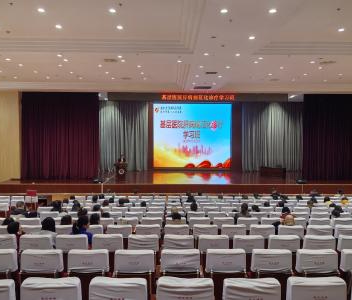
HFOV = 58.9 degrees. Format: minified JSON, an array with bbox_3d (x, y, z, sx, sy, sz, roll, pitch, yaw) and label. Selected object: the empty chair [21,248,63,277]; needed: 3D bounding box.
[{"bbox_3d":[-1.595,1.643,3.938,0.490,0.950,0.600,0,1,-1],"label":"empty chair"}]

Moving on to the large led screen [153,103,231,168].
[{"bbox_3d":[1.402,-1.165,25.970,6.500,5.270,0.150,0,3,-1],"label":"large led screen"}]

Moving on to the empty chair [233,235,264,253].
[{"bbox_3d":[1.113,1.793,5.088,0.490,0.950,0.600,0,1,-1],"label":"empty chair"}]

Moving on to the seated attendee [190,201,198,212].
[{"bbox_3d":[0.480,1.979,8.472,0.480,1.178,0.750,0,3,-1],"label":"seated attendee"}]

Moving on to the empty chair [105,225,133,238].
[{"bbox_3d":[-1.059,1.886,6.117,0.490,0.950,0.600,0,1,-1],"label":"empty chair"}]

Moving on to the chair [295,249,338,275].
[{"bbox_3d":[1.710,1.656,4.074,0.530,0.950,0.620,0,3,-1],"label":"chair"}]

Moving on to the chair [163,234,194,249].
[{"bbox_3d":[0.043,1.754,4.995,0.540,0.970,0.630,0,3,-1],"label":"chair"}]

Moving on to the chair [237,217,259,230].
[{"bbox_3d":[1.622,1.991,7.368,0.530,0.950,0.620,0,3,-1],"label":"chair"}]

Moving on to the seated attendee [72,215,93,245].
[{"bbox_3d":[-1.478,1.623,5.086,0.480,1.224,0.750,0,3,-1],"label":"seated attendee"}]

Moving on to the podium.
[{"bbox_3d":[-3.832,1.466,22.100,0.800,1.120,0.550,0,3,-1],"label":"podium"}]

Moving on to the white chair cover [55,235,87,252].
[{"bbox_3d":[-1.563,1.754,4.995,0.540,0.970,0.630,0,3,-1],"label":"white chair cover"}]

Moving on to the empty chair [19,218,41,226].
[{"bbox_3d":[-3.215,1.975,7.147,0.490,0.950,0.600,0,1,-1],"label":"empty chair"}]

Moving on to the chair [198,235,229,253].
[{"bbox_3d":[0.574,1.789,5.074,0.490,0.950,0.600,0,1,-1],"label":"chair"}]

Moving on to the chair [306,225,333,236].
[{"bbox_3d":[2.749,1.892,6.272,0.530,0.950,0.620,0,3,-1],"label":"chair"}]

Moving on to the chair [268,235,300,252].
[{"bbox_3d":[1.669,1.797,5.103,0.490,0.950,0.600,0,1,-1],"label":"chair"}]

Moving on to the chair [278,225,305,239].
[{"bbox_3d":[2.154,1.876,6.124,0.540,0.970,0.630,0,3,-1],"label":"chair"}]

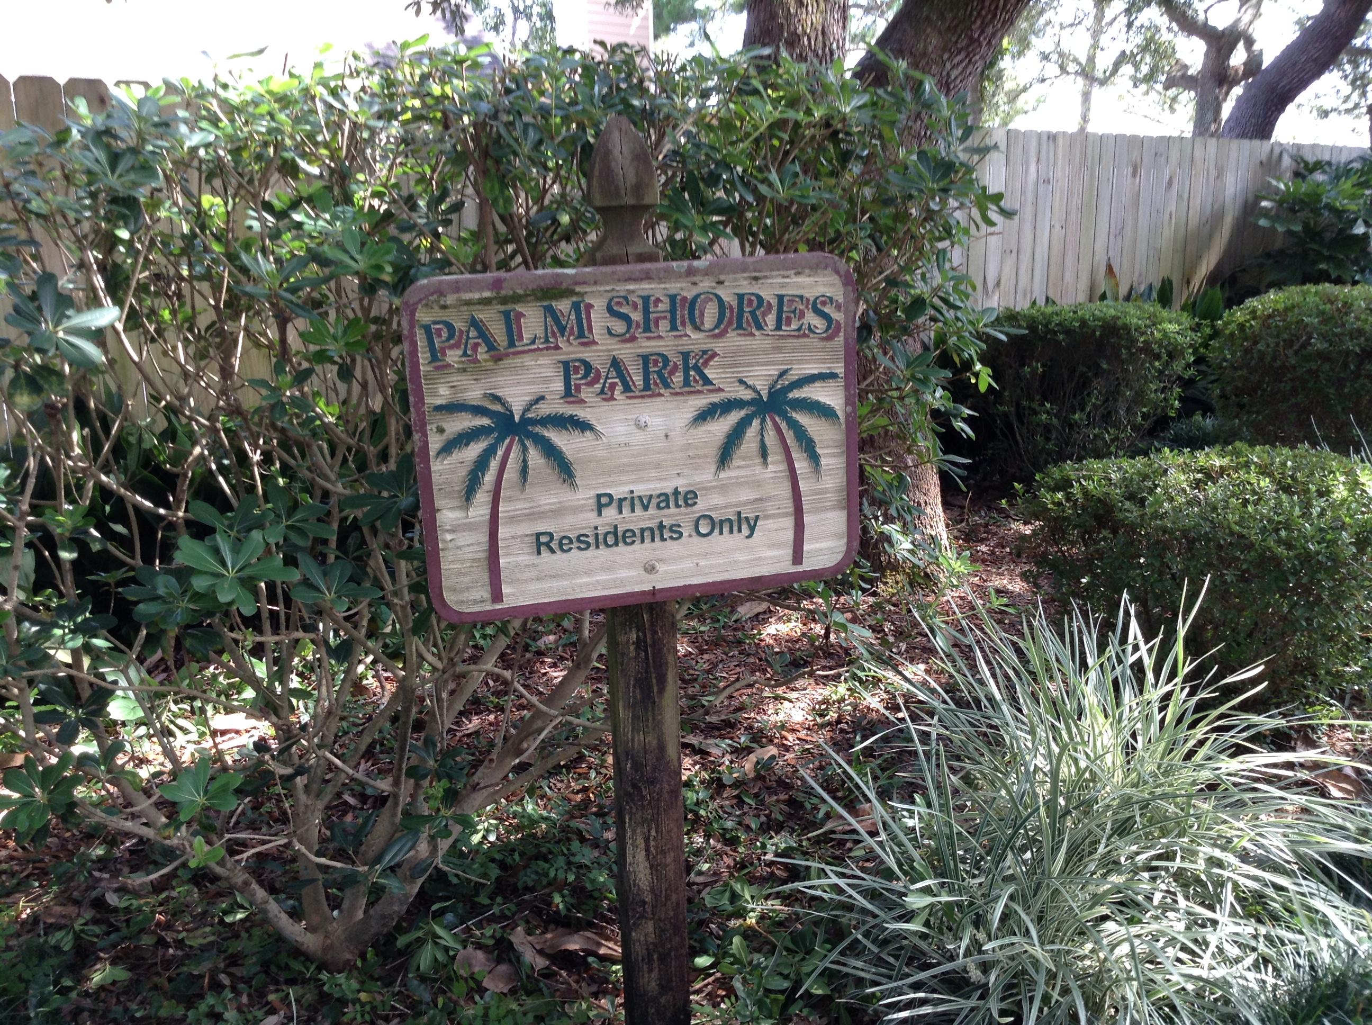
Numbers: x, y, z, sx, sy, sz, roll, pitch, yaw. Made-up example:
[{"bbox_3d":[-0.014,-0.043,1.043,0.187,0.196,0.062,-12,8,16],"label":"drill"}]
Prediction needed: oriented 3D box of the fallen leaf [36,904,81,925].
[{"bbox_3d":[-1.290,0.826,2.688,0.088,0.021,0.056,-5,14,-18],"label":"fallen leaf"}]

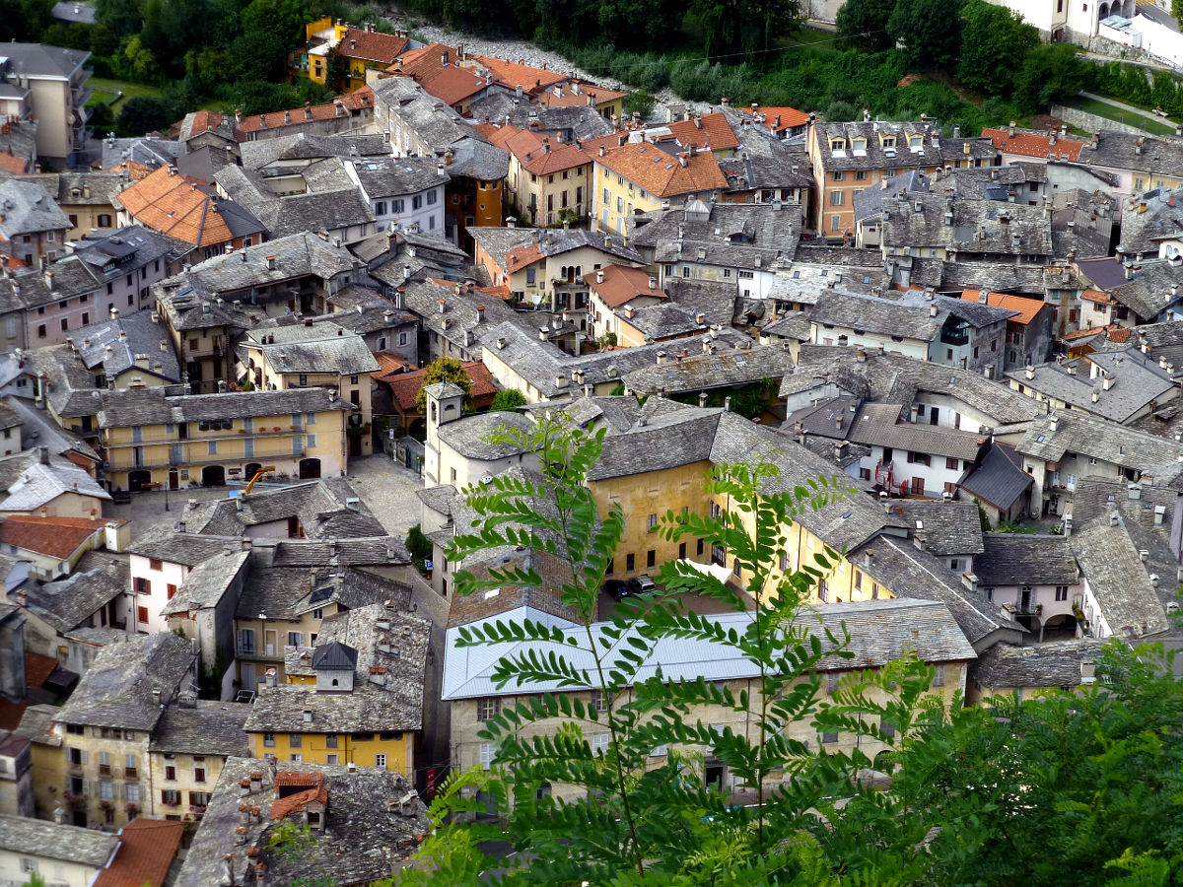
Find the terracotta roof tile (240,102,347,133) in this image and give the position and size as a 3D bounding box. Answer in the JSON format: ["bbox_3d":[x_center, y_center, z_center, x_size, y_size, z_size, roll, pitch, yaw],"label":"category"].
[{"bbox_3d":[-44.471,-48.437,456.943,17.200,1.500,3.300,-13,26,-30],"label":"terracotta roof tile"}]

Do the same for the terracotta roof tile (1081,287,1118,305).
[{"bbox_3d":[64.153,-18.462,386.592,4.700,0.900,2.100,14,26,28],"label":"terracotta roof tile"}]

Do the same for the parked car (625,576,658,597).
[{"bbox_3d":[5.229,14.680,323.502,1.730,1.500,3.980,-9,24,-23],"label":"parked car"}]

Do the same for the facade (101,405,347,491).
[{"bbox_3d":[-41.148,0.964,346.400,27.070,8.200,1.300,-3,23,-10],"label":"facade"}]

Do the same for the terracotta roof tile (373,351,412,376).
[{"bbox_3d":[-24.105,-9.564,367.390,4.900,1.000,5.340,-14,27,-33],"label":"terracotta roof tile"}]

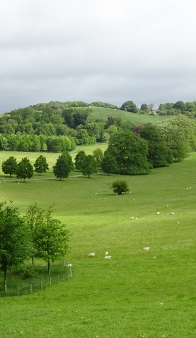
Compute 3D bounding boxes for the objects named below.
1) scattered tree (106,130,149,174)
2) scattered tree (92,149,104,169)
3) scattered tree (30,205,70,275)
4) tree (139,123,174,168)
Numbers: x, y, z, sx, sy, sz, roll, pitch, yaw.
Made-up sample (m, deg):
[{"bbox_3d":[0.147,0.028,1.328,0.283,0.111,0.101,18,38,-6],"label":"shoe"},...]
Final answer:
[{"bbox_3d":[11.533,-6.286,250.000,17.300,17.031,17.300,0,2,0],"label":"scattered tree"},{"bbox_3d":[-0.317,-3.806,275.000,5.286,9.726,5.286,0,2,0],"label":"scattered tree"},{"bbox_3d":[-4.406,6.735,60.000,3.644,6.551,3.644,0,2,0],"label":"scattered tree"},{"bbox_3d":[25.196,-10.034,290.000,16.946,19.622,16.946,0,2,0],"label":"tree"}]

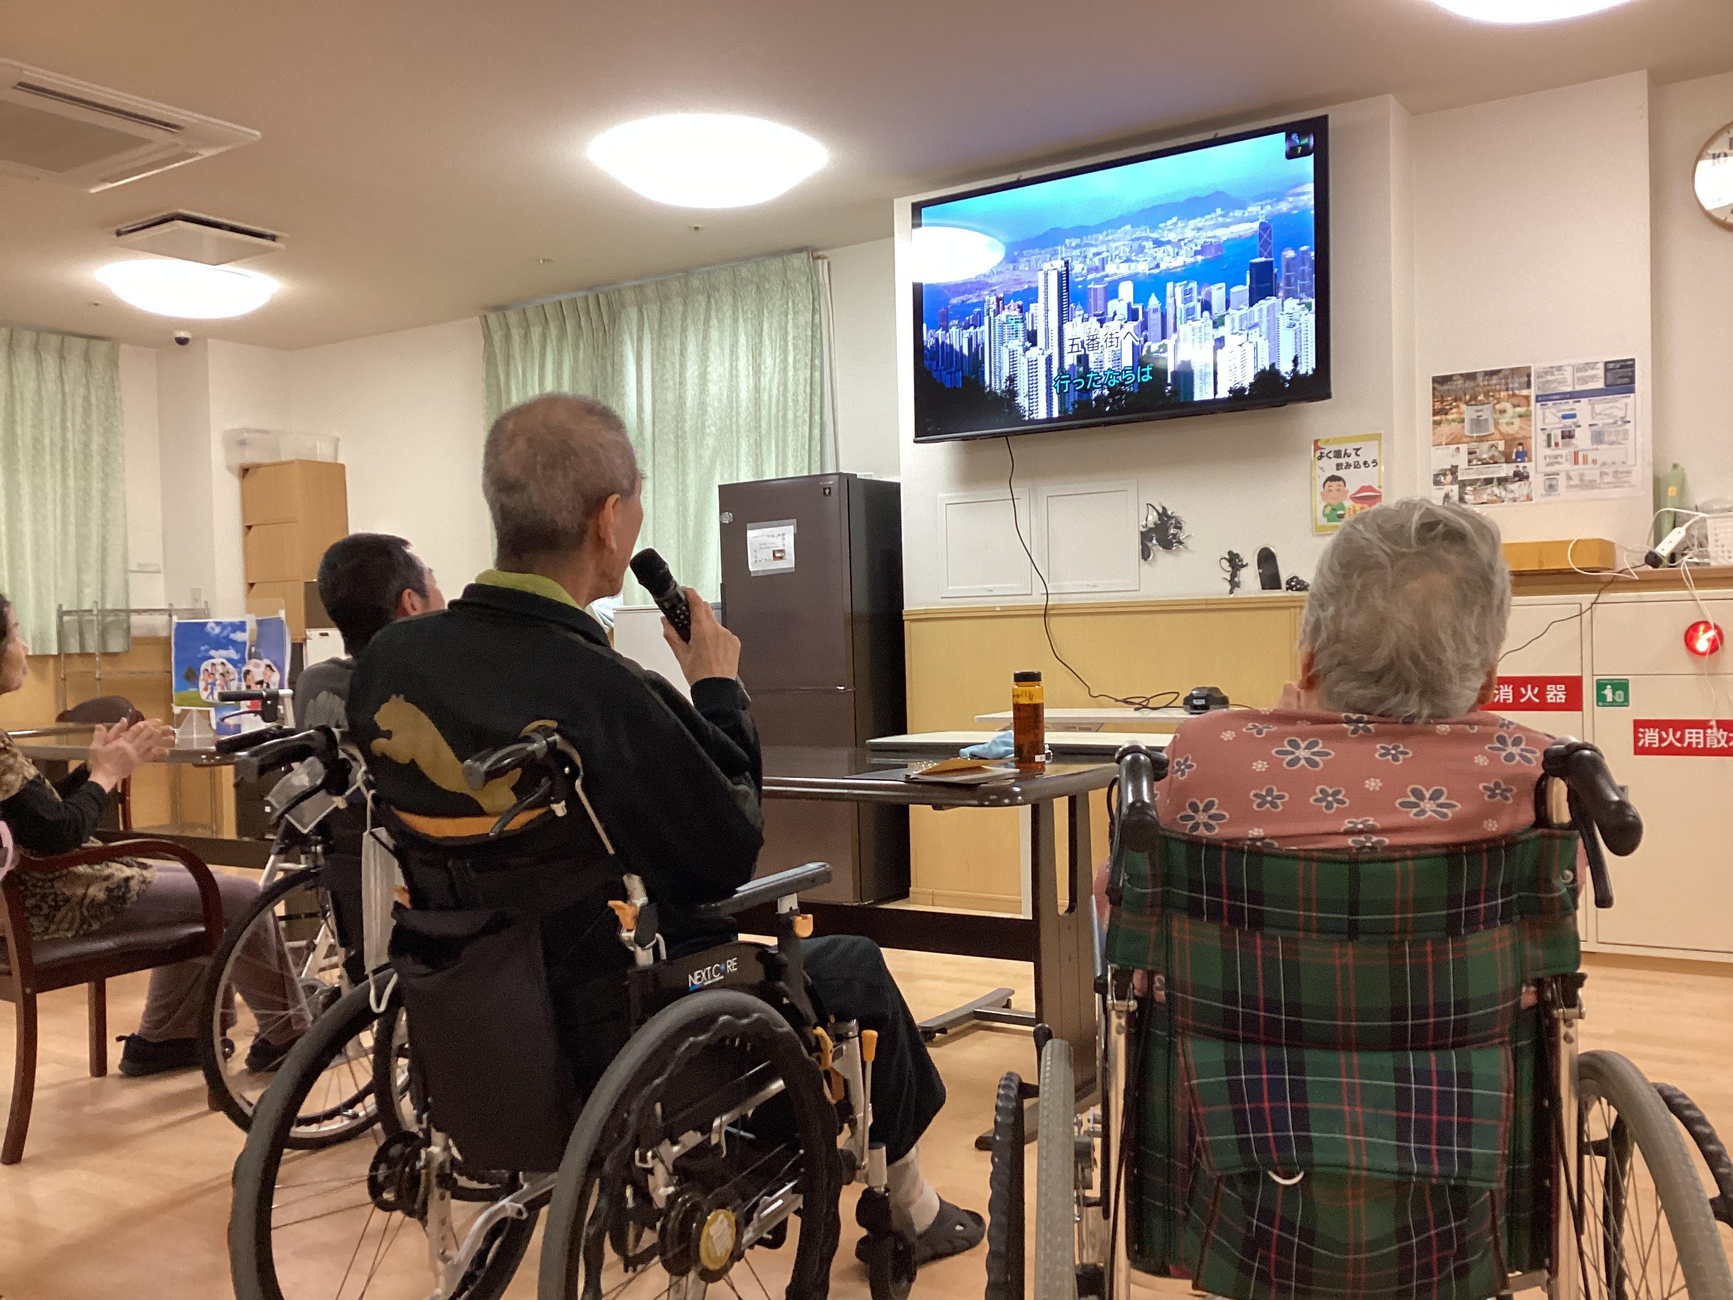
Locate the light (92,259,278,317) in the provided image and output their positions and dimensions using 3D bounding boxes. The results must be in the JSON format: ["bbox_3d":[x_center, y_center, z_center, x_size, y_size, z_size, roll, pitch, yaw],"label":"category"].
[{"bbox_3d":[-2.934,-1.534,6.727,0.720,0.152,0.720,-1,1,0],"label":"light"}]

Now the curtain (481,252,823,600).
[{"bbox_3d":[-1.025,-0.880,6.968,2.009,1.494,0.122,-1,1,34],"label":"curtain"}]

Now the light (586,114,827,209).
[{"bbox_3d":[-0.525,-1.565,5.121,0.759,0.149,0.759,-1,1,0],"label":"light"}]

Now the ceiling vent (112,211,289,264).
[{"bbox_3d":[-2.575,-1.581,5.987,0.484,0.055,0.479,-1,1,34],"label":"ceiling vent"}]

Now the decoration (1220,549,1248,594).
[{"bbox_3d":[1.184,-0.253,5.012,0.087,0.141,0.012,-1,1,34],"label":"decoration"}]

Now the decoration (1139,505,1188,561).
[{"bbox_3d":[0.983,-0.390,5.144,0.176,0.188,0.012,-1,1,34],"label":"decoration"}]

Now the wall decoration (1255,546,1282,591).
[{"bbox_3d":[1.282,-0.259,4.946,0.085,0.140,0.012,-1,1,34],"label":"wall decoration"}]

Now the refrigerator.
[{"bbox_3d":[-0.121,0.152,6.052,0.599,1.580,0.643,-1,1,34],"label":"refrigerator"}]

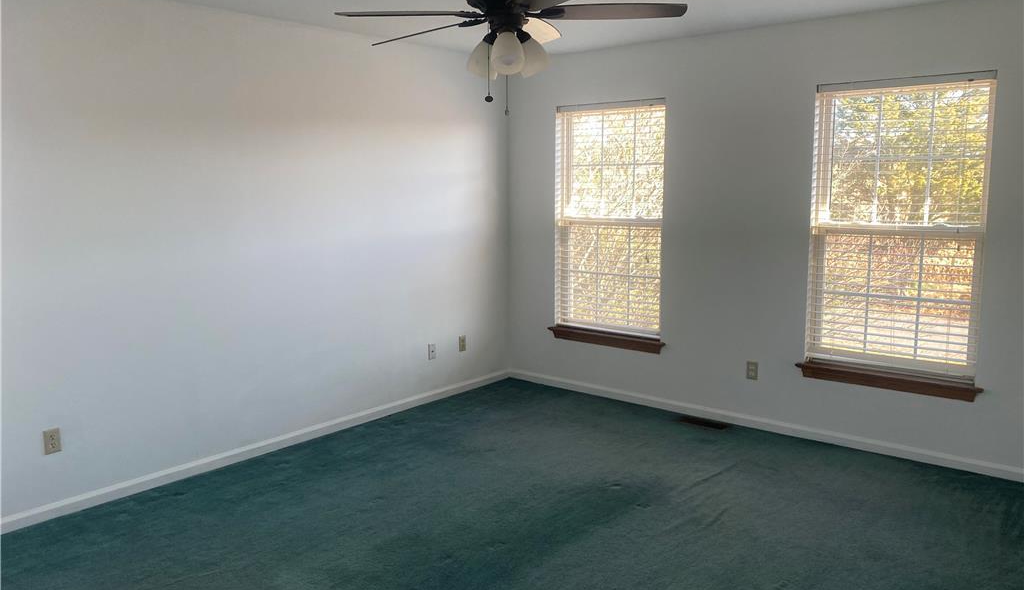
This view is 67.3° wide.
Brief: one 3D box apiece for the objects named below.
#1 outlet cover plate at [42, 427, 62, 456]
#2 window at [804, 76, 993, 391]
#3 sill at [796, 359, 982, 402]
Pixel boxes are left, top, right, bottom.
[{"bbox_3d":[-2.119,0.677,3.550,0.009,0.114,0.071,7,11,39],"label":"outlet cover plate"},{"bbox_3d":[2.110,-0.353,4.230,0.890,1.620,0.110,7,11,39],"label":"window"},{"bbox_3d":[2.096,0.481,4.321,0.970,0.088,0.110,7,11,39],"label":"sill"}]

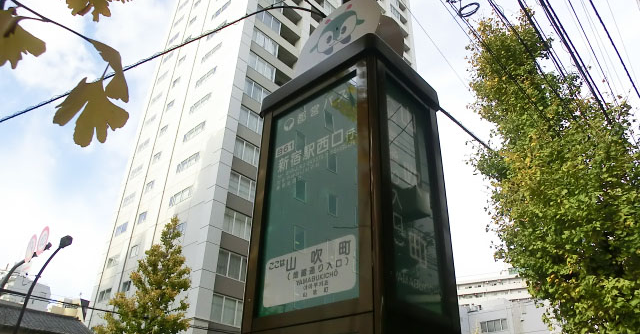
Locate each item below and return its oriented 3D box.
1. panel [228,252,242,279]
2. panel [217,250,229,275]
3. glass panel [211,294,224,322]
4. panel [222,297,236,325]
[{"bbox_3d":[-5.823,6.790,30.246,0.050,1.647,0.915,-25,-40,37],"label":"panel"},{"bbox_3d":[-6.510,6.379,29.653,0.050,1.647,0.813,-25,-40,37],"label":"panel"},{"bbox_3d":[-6.543,8.961,28.187,0.050,1.576,0.834,-25,-40,37],"label":"glass panel"},{"bbox_3d":[-5.873,9.354,28.769,0.050,1.576,0.925,-25,-40,37],"label":"panel"}]

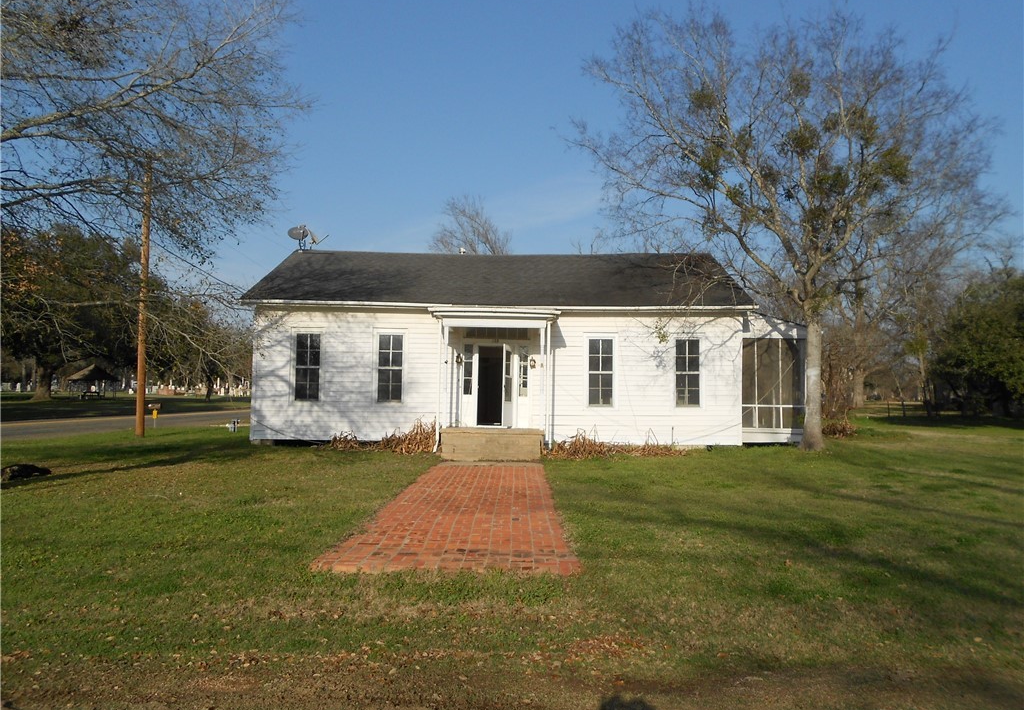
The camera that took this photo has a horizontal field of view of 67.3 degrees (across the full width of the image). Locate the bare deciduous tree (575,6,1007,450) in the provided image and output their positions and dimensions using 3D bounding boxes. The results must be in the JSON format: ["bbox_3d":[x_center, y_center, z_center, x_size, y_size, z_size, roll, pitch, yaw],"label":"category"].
[{"bbox_3d":[6.760,-3.131,18.807,10.200,10.800,9.600,1,-3,1],"label":"bare deciduous tree"}]

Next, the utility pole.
[{"bbox_3d":[-11.331,-1.764,23.760,0.290,8.600,0.290,1,-3,1],"label":"utility pole"}]

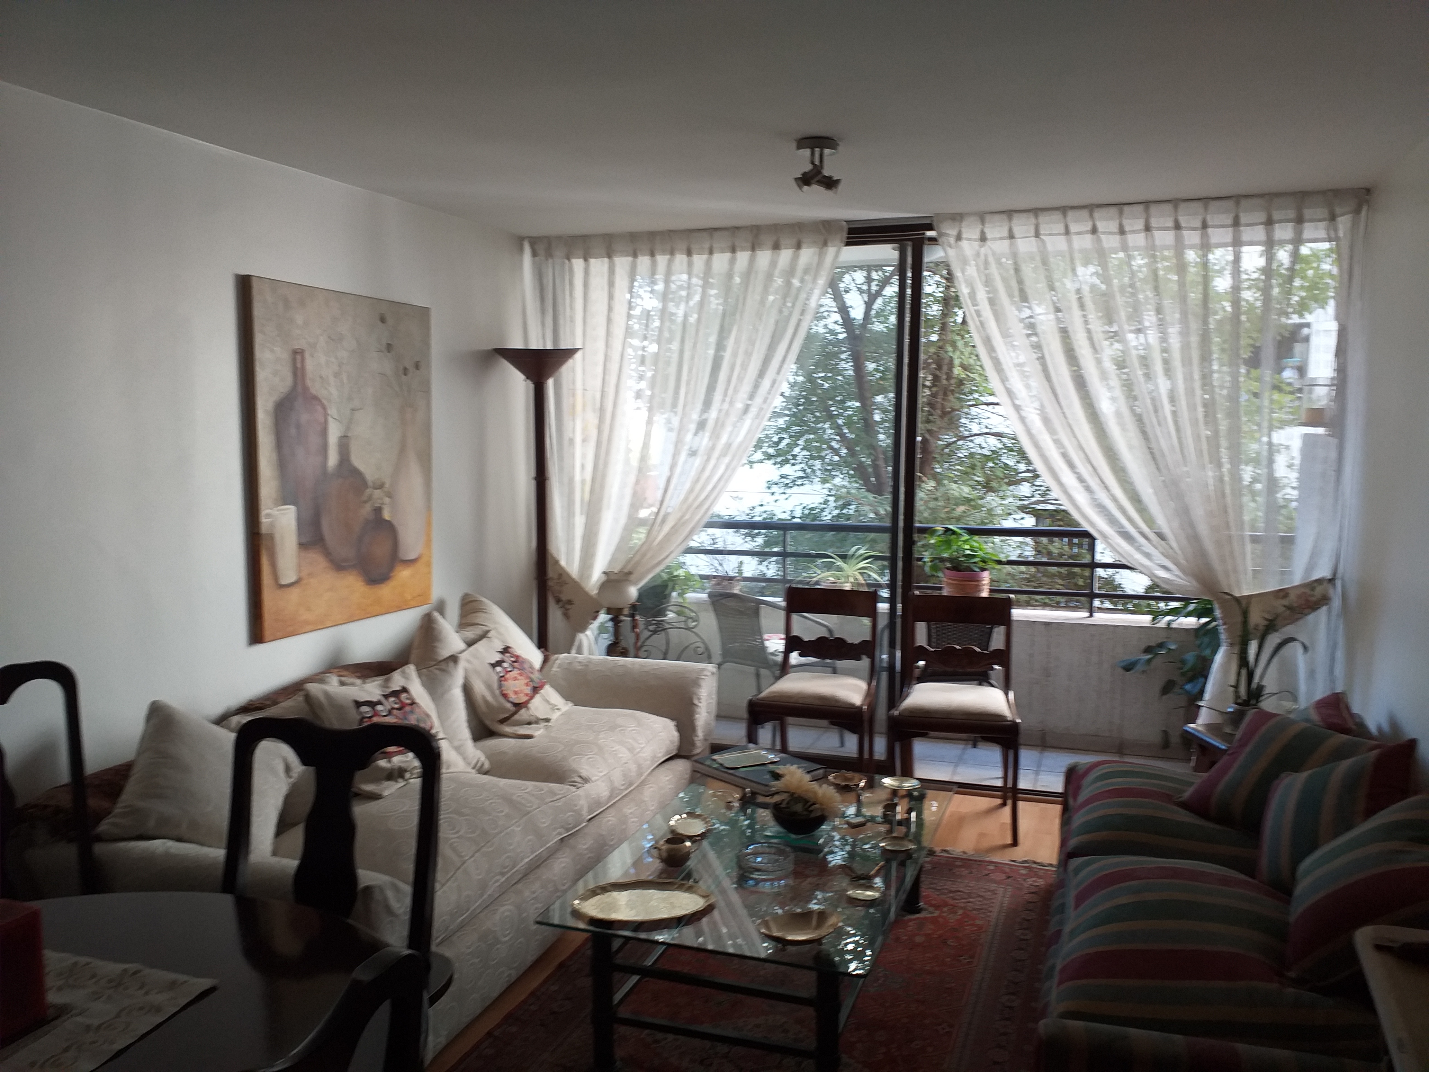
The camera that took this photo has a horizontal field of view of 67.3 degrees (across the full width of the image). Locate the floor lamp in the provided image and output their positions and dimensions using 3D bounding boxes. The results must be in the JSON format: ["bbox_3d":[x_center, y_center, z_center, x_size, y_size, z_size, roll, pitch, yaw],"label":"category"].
[{"bbox_3d":[-0.751,0.098,4.785,0.380,1.850,0.380,3,6,21],"label":"floor lamp"}]

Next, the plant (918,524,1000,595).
[{"bbox_3d":[1.219,0.144,5.356,0.390,0.410,0.390,2,6,19],"label":"plant"}]

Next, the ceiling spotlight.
[{"bbox_3d":[0.308,-1.111,3.229,0.140,0.150,0.130,1,6,5],"label":"ceiling spotlight"}]

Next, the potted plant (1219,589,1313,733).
[{"bbox_3d":[1.803,0.411,3.513,0.290,0.470,0.250,3,6,21],"label":"potted plant"}]

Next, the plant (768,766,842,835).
[{"bbox_3d":[0.248,0.729,2.958,0.195,0.180,0.160,1,6,5],"label":"plant"}]

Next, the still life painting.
[{"bbox_3d":[-1.290,-0.272,3.809,0.035,1.160,0.945,2,6,19],"label":"still life painting"}]

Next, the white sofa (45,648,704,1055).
[{"bbox_3d":[-0.864,0.812,3.478,1.070,0.690,2.350,2,6,19],"label":"white sofa"}]

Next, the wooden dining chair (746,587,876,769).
[{"bbox_3d":[0.423,0.660,4.260,0.455,0.860,0.490,2,6,19],"label":"wooden dining chair"}]

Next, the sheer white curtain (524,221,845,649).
[{"bbox_3d":[-0.169,-0.139,4.754,1.500,2.330,0.130,2,6,19],"label":"sheer white curtain"}]

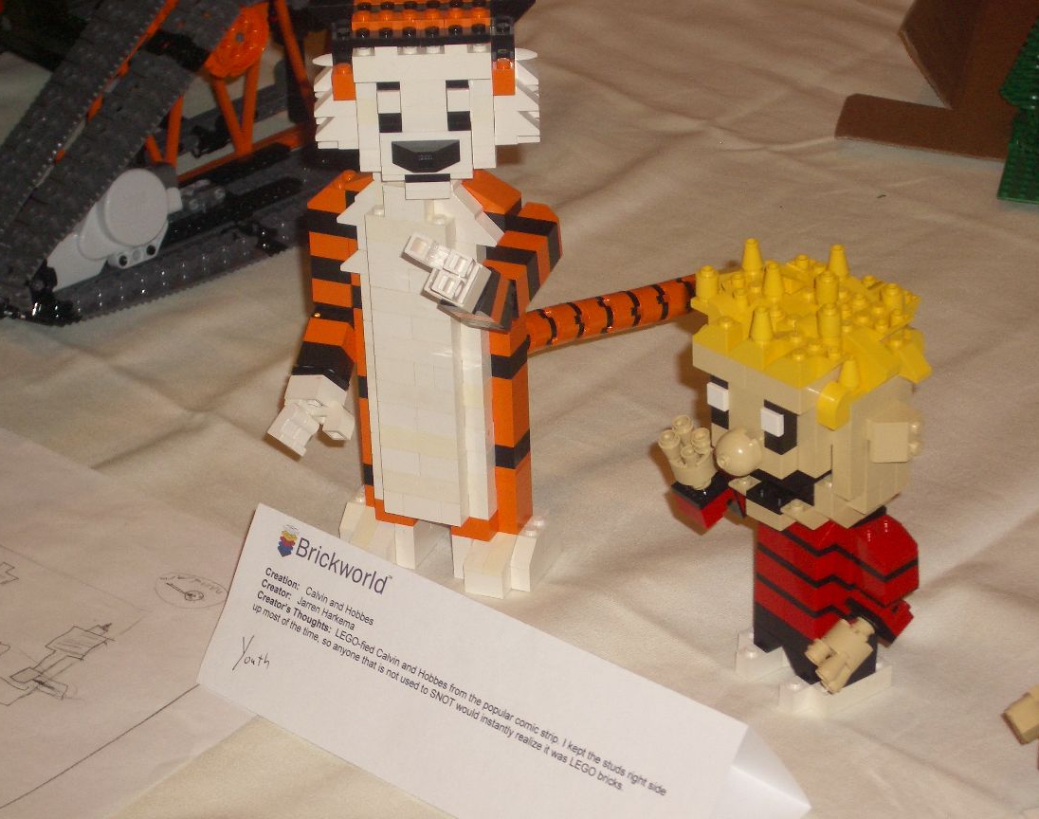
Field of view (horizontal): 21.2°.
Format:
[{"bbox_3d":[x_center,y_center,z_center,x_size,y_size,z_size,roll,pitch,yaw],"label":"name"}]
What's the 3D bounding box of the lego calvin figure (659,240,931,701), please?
[{"bbox_3d":[0.098,0.028,0.976,0.077,0.165,0.099,-21,35,-34],"label":"lego calvin figure"}]

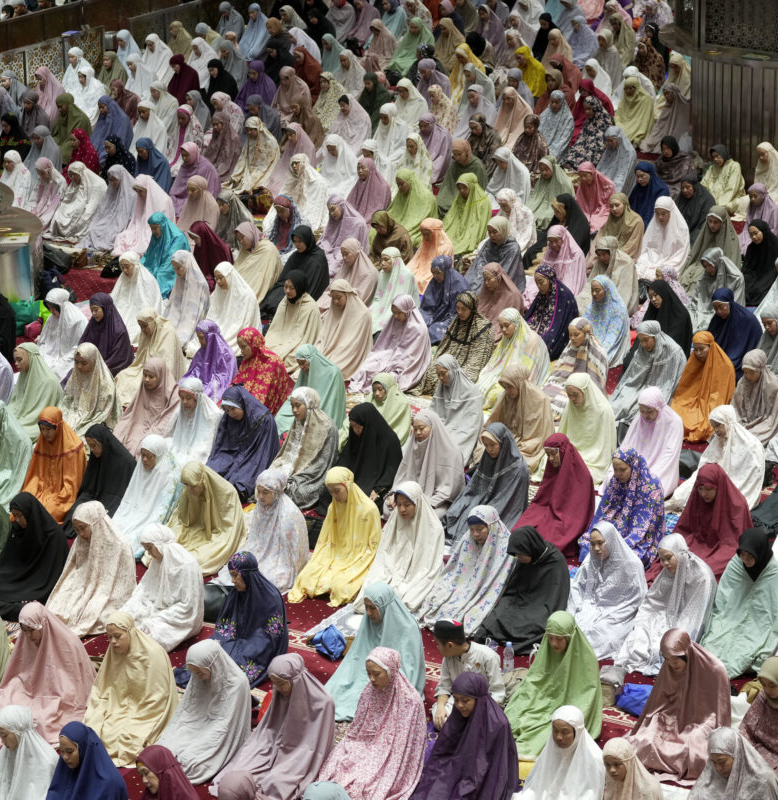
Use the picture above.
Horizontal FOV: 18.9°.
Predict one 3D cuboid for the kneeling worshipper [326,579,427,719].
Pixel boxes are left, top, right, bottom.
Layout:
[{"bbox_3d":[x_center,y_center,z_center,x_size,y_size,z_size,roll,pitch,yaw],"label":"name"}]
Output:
[{"bbox_3d":[-0.088,1.490,14.475,0.514,0.786,0.682,11,22,31],"label":"kneeling worshipper"}]

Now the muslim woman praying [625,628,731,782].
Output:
[{"bbox_3d":[1.710,1.715,13.689,0.540,0.801,0.722,9,21,26],"label":"muslim woman praying"}]

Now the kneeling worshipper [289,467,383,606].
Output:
[{"bbox_3d":[-0.349,0.875,16.466,0.510,0.830,0.720,7,19,24],"label":"kneeling worshipper"}]

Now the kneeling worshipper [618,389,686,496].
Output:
[{"bbox_3d":[2.133,0.293,18.901,0.453,0.825,0.666,10,21,29],"label":"kneeling worshipper"}]

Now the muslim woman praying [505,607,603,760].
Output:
[{"bbox_3d":[0.965,1.633,13.747,0.520,0.810,0.690,9,17,34],"label":"muslim woman praying"}]

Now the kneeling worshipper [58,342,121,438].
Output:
[{"bbox_3d":[-2.524,-0.104,19.790,0.490,0.800,0.660,7,19,25],"label":"kneeling worshipper"}]

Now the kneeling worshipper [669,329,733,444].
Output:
[{"bbox_3d":[2.592,-0.164,19.201,0.500,0.817,0.704,9,21,28],"label":"kneeling worshipper"}]

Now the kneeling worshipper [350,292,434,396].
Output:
[{"bbox_3d":[0.095,-0.551,21.102,0.500,0.780,0.720,12,22,36],"label":"kneeling worshipper"}]

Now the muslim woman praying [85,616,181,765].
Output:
[{"bbox_3d":[-1.536,1.660,13.783,0.520,0.819,0.690,9,17,34],"label":"muslim woman praying"}]

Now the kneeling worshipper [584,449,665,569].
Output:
[{"bbox_3d":[1.736,0.760,17.158,0.520,0.813,0.690,9,17,34],"label":"kneeling worshipper"}]

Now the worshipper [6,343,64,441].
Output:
[{"bbox_3d":[-2.894,-0.089,18.762,0.488,0.781,0.636,10,22,30],"label":"worshipper"}]

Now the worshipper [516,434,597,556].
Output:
[{"bbox_3d":[1.232,0.644,17.131,0.510,0.820,0.720,10,21,32],"label":"worshipper"}]

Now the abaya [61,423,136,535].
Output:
[{"bbox_3d":[-2.282,0.589,18.108,0.520,0.818,0.690,9,17,34],"label":"abaya"}]

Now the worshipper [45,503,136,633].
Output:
[{"bbox_3d":[-2.031,1.075,15.764,0.507,0.815,0.683,10,21,29],"label":"worshipper"}]

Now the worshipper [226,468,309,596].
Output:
[{"bbox_3d":[-0.828,0.876,16.541,0.490,0.800,0.680,8,19,26],"label":"worshipper"}]

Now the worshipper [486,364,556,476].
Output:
[{"bbox_3d":[0.997,0.132,17.837,0.510,0.818,0.690,10,22,30],"label":"worshipper"}]

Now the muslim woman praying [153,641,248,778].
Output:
[{"bbox_3d":[-1.094,1.744,13.545,0.520,0.787,0.690,9,17,34],"label":"muslim woman praying"}]

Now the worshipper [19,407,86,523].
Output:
[{"bbox_3d":[-2.684,0.470,18.516,0.432,0.842,0.638,10,21,29],"label":"worshipper"}]

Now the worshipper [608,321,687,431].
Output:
[{"bbox_3d":[2.195,-0.272,20.029,0.500,0.810,0.720,11,21,34],"label":"worshipper"}]

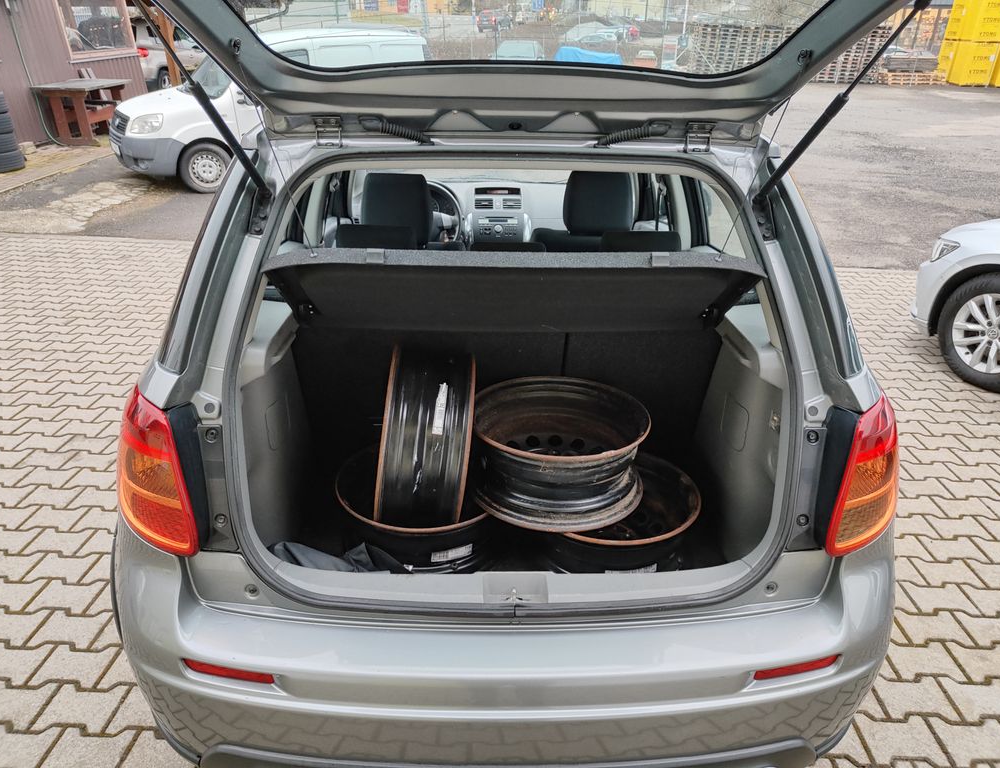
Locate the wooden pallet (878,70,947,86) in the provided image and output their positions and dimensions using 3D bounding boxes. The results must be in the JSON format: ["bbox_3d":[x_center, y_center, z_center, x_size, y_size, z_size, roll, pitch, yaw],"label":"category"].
[{"bbox_3d":[15.656,-11.680,26.067,2.150,0.460,1.100,5,27,10],"label":"wooden pallet"}]

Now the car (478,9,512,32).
[{"bbox_3d":[-0.485,-32.037,60.000,1.820,1.700,4.400,8,28,15],"label":"car"}]

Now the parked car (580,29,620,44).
[{"bbox_3d":[7.962,-27.848,55.000,4.300,1.480,1.760,-19,32,-32],"label":"parked car"}]

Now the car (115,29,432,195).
[{"bbox_3d":[-3.170,-3.930,9.620,4.220,1.840,1.720,-18,32,-31],"label":"car"}]

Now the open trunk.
[{"bbox_3d":[0.020,0.051,1.541,1.080,0.660,0.760,-1,27,-1],"label":"open trunk"}]

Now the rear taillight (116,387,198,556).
[{"bbox_3d":[-0.719,0.185,1.428,0.170,0.300,0.200,-1,27,-1],"label":"rear taillight"}]

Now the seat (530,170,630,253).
[{"bbox_3d":[0.372,-0.517,3.071,0.500,1.000,0.800,-1,27,-1],"label":"seat"}]

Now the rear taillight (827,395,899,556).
[{"bbox_3d":[0.756,0.178,1.428,0.170,0.300,0.200,-1,27,-1],"label":"rear taillight"}]

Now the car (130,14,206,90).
[{"bbox_3d":[-9.250,-8.620,18.000,1.800,1.680,4.400,0,27,0],"label":"car"}]

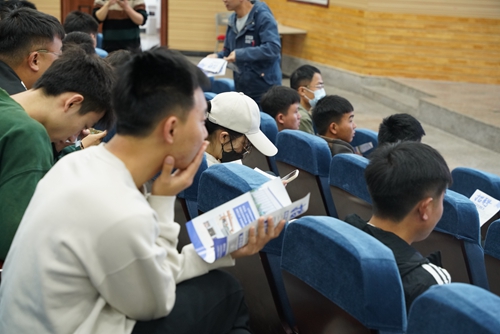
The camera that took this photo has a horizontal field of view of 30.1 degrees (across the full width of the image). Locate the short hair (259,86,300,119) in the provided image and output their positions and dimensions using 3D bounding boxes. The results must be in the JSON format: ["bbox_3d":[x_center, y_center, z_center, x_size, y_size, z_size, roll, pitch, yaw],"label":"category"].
[{"bbox_3d":[0.159,-0.328,4.850,0.200,0.180,0.175,-7,16,-23],"label":"short hair"}]

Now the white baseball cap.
[{"bbox_3d":[-0.022,-0.149,3.180,0.265,0.150,0.175,29,1,-27],"label":"white baseball cap"}]

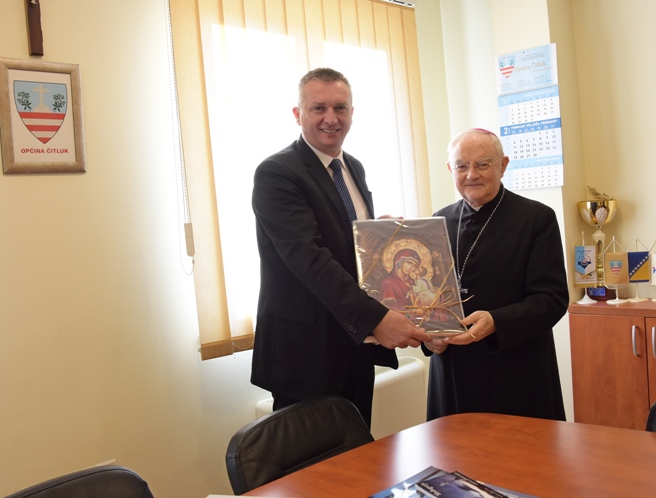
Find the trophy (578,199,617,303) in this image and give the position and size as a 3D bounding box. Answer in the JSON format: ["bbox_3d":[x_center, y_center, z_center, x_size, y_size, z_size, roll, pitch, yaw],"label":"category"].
[{"bbox_3d":[1.382,0.003,3.269,0.200,0.510,0.200,-7,4,-42],"label":"trophy"}]

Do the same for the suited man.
[{"bbox_3d":[0.037,0.344,1.975,0.540,1.800,0.480,-6,3,-34],"label":"suited man"}]

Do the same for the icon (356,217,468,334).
[{"bbox_3d":[0.224,0.077,1.829,0.272,0.358,0.030,-6,-26,2],"label":"icon"}]

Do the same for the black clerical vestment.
[{"bbox_3d":[0.576,0.463,2.143,0.550,1.340,0.460,-2,4,40],"label":"black clerical vestment"}]

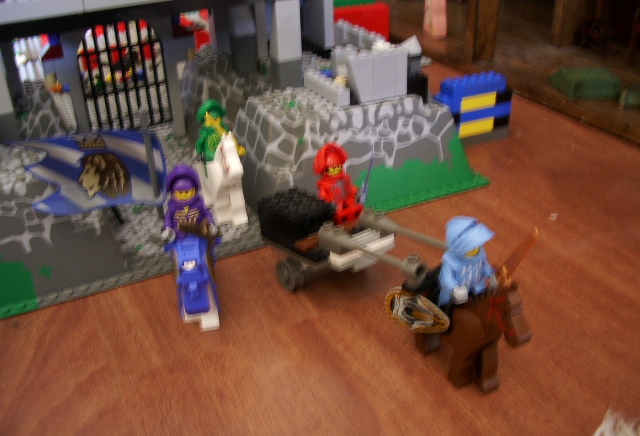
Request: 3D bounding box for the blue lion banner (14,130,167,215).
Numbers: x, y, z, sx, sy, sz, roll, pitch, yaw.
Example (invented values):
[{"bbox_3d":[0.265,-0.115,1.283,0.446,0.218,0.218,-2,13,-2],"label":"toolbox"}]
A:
[{"bbox_3d":[-0.116,-0.023,0.325,0.071,0.043,0.012,-1,30,3],"label":"blue lion banner"}]

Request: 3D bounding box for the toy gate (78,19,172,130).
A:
[{"bbox_3d":[-0.148,-0.107,0.485,0.067,0.085,0.005,-15,32,-21],"label":"toy gate"}]

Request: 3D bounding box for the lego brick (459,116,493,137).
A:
[{"bbox_3d":[0.115,-0.072,0.492,0.032,0.011,0.015,-15,32,-22],"label":"lego brick"}]

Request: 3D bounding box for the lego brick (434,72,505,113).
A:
[{"bbox_3d":[0.111,-0.092,0.478,0.055,0.021,0.017,-15,32,-22],"label":"lego brick"}]

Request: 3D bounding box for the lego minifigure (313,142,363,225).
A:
[{"bbox_3d":[0.010,-0.018,0.347,0.024,0.042,0.018,-25,37,-34],"label":"lego minifigure"}]

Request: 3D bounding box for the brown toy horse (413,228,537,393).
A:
[{"bbox_3d":[0.060,0.044,0.271,0.019,0.055,0.057,-17,33,-24],"label":"brown toy horse"}]

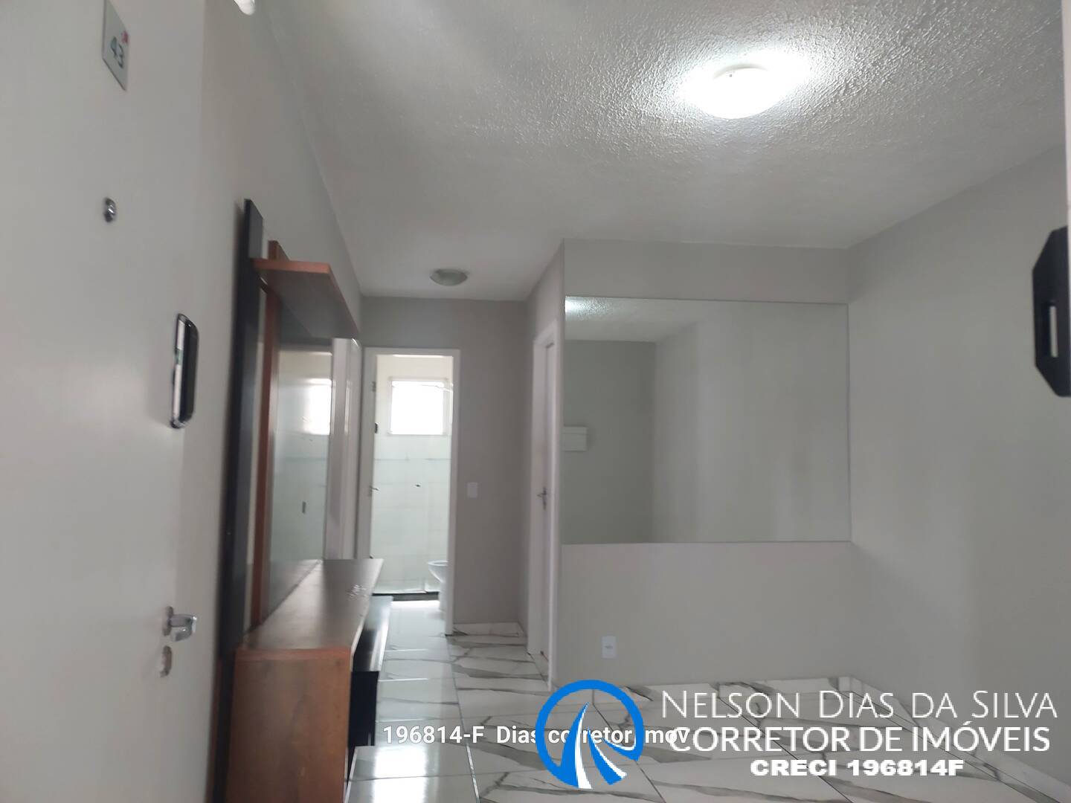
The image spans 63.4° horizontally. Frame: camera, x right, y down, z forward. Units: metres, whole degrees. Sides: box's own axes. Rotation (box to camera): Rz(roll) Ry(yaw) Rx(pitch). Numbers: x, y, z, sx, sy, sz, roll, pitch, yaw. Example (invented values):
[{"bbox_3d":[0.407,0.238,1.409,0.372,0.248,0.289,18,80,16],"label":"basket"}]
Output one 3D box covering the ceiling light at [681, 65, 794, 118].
[{"bbox_3d":[0.647,-0.981,2.772,0.300,0.100,0.300,1,-4,-8],"label":"ceiling light"}]

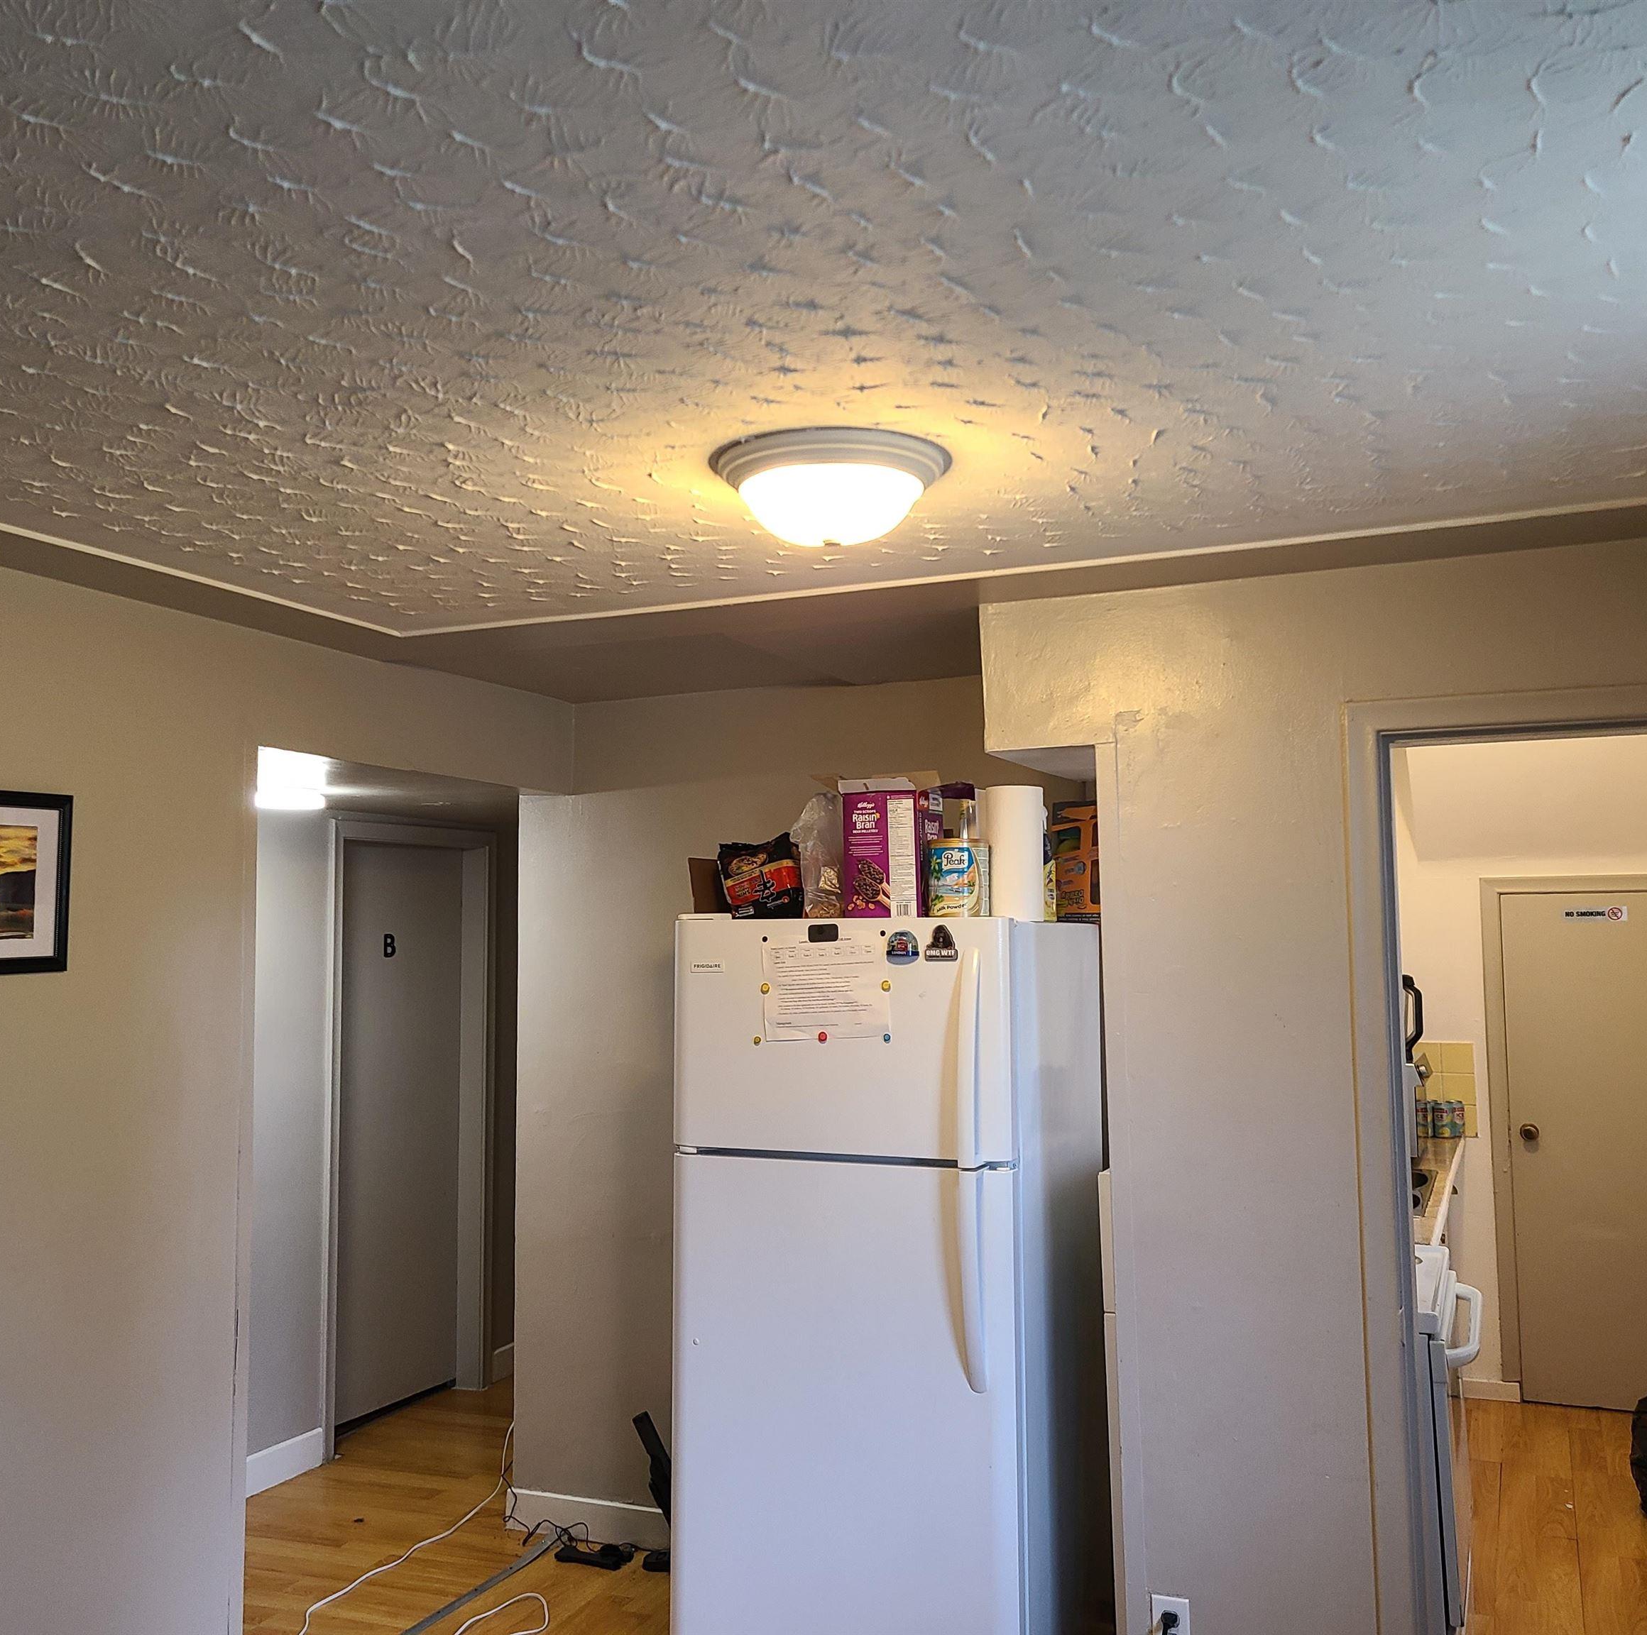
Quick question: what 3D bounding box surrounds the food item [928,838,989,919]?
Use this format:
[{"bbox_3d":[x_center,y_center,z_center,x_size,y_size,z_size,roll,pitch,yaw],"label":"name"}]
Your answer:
[{"bbox_3d":[0.286,0.133,3.433,0.128,0.176,0.128,-1,-5,0],"label":"food item"}]

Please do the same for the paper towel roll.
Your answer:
[{"bbox_3d":[0.406,0.082,3.484,0.128,0.282,0.128,-3,-5,23],"label":"paper towel roll"}]

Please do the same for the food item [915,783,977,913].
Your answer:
[{"bbox_3d":[0.267,0.086,3.565,0.130,0.290,0.100,-3,-5,23],"label":"food item"}]

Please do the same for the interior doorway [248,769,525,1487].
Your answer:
[{"bbox_3d":[-1.048,0.916,3.990,0.150,2.060,1.140,-3,-5,23],"label":"interior doorway"}]

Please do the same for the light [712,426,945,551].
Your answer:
[{"bbox_3d":[0.012,-0.470,2.449,0.363,0.130,0.363,-1,-5,0],"label":"light"}]

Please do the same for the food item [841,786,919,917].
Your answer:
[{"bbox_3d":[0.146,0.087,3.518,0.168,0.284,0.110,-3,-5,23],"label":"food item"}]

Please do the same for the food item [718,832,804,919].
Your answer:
[{"bbox_3d":[-0.136,0.138,3.592,0.190,0.200,0.090,-3,-5,23],"label":"food item"}]

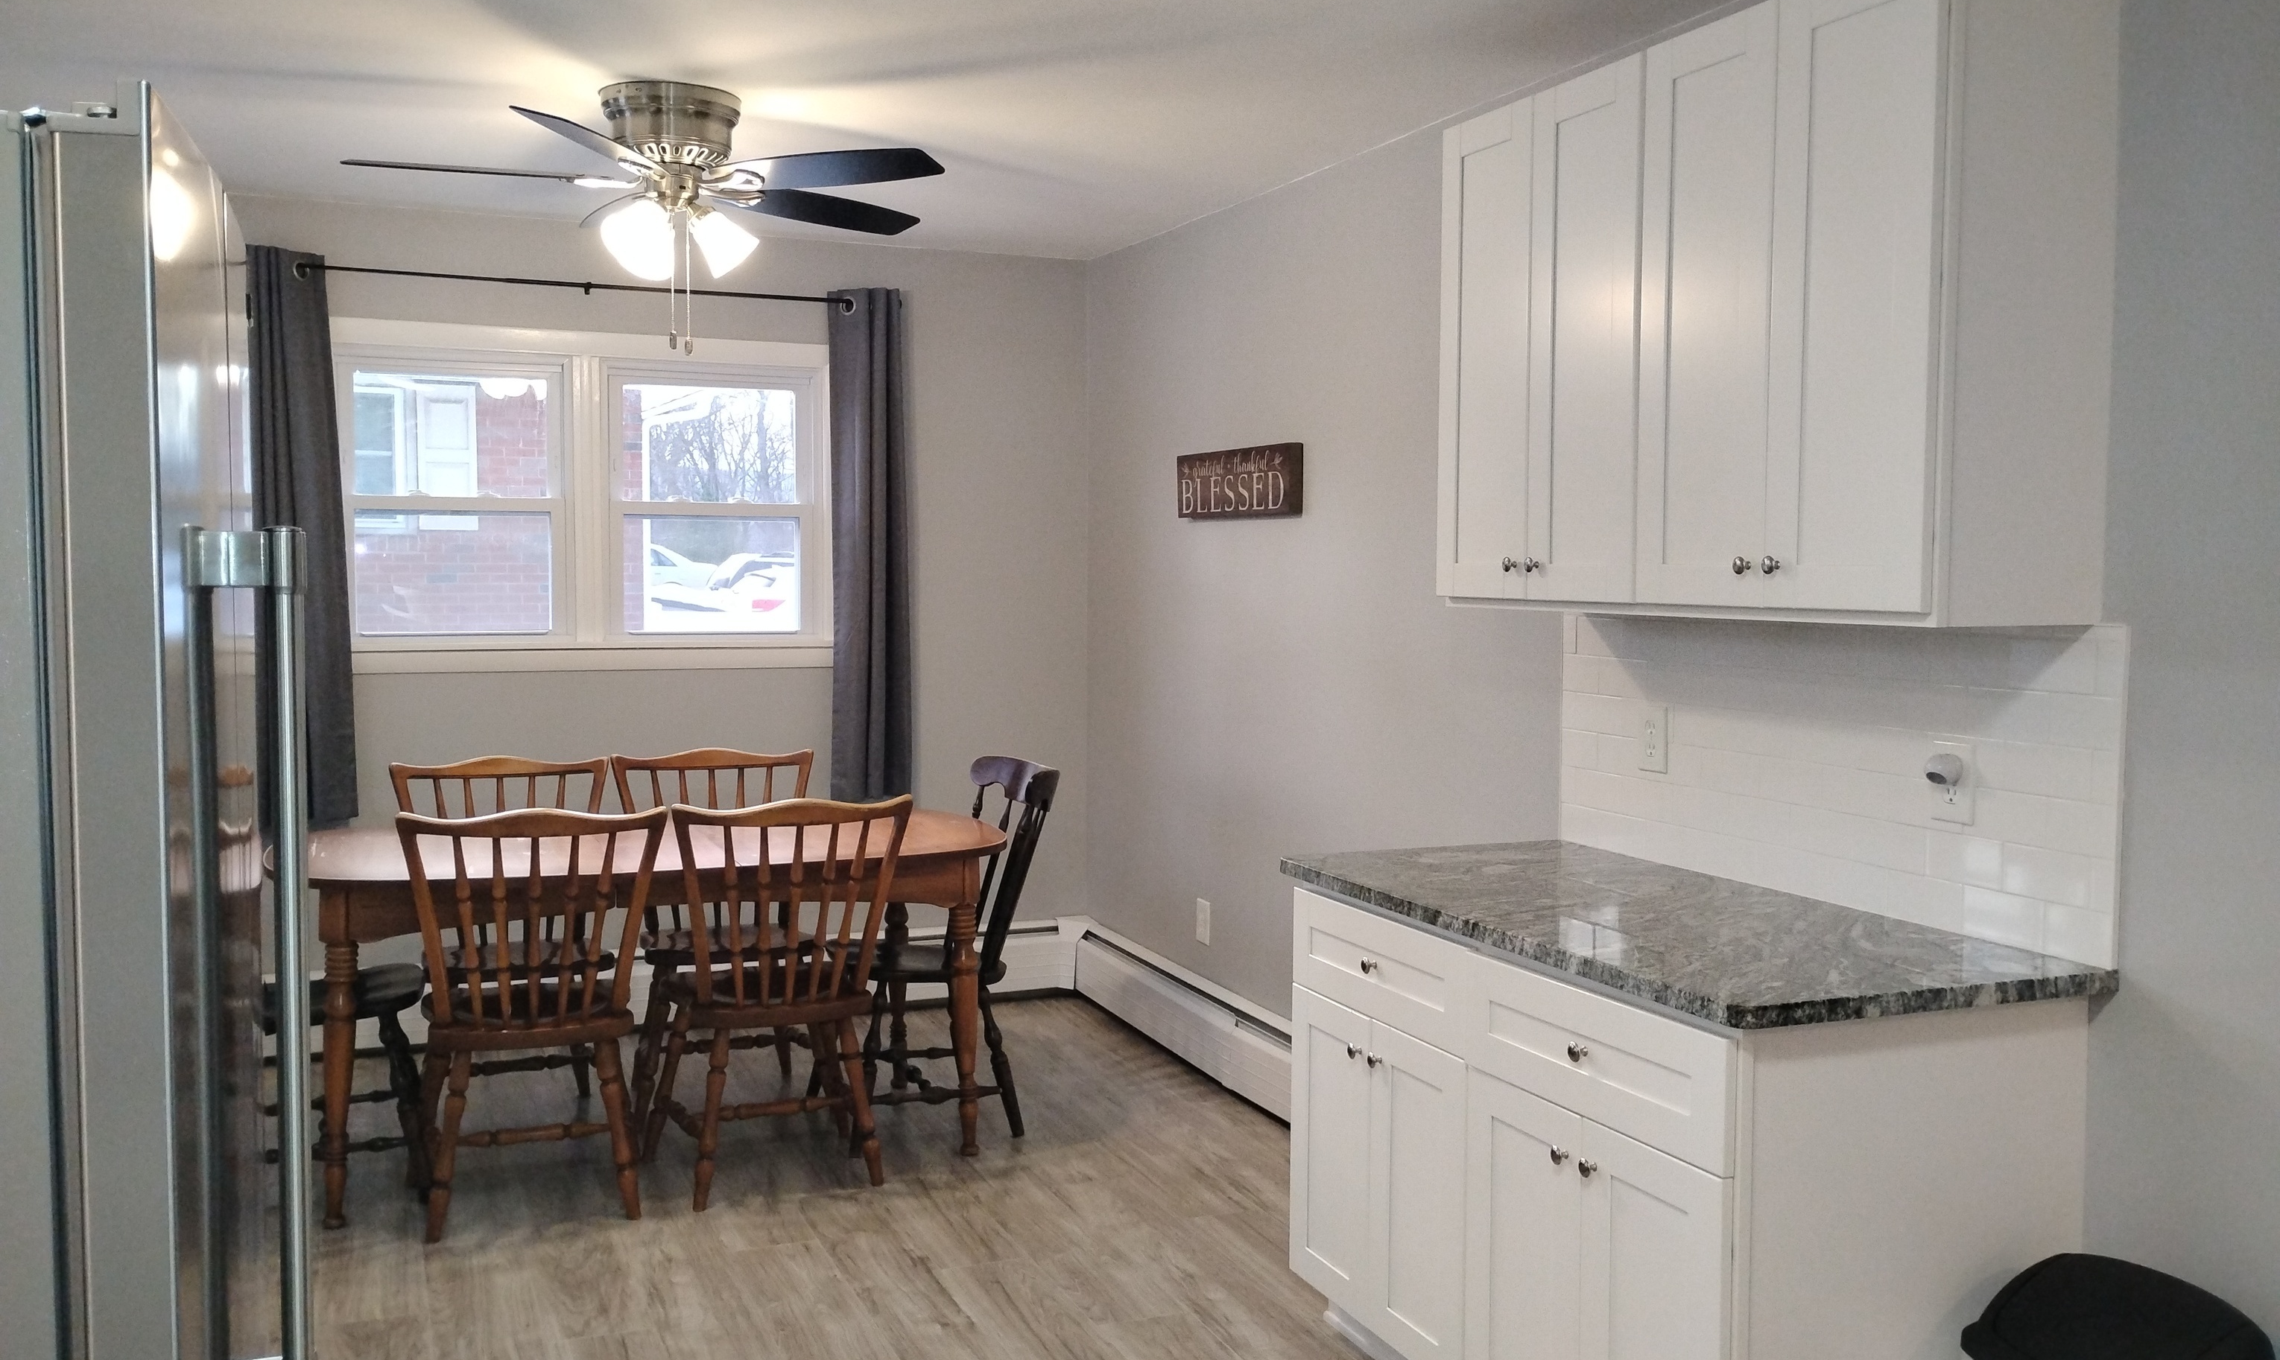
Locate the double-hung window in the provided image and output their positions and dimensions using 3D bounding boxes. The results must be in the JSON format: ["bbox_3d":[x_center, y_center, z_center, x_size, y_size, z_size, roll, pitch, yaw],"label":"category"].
[{"bbox_3d":[-1.641,-0.528,5.506,1.460,0.990,0.100,-1,4,-23],"label":"double-hung window"}]

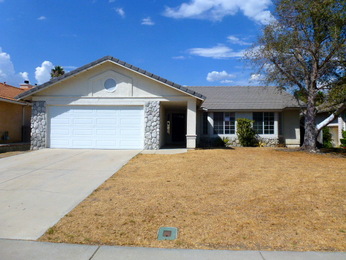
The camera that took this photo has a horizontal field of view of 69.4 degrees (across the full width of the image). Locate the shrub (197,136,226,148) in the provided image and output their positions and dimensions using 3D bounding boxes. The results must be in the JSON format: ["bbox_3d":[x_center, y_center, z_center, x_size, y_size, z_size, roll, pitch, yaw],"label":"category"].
[{"bbox_3d":[2.209,0.693,13.986,1.550,0.660,1.000,0,-1,3],"label":"shrub"}]

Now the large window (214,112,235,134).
[{"bbox_3d":[3.086,-0.383,14.956,1.310,1.330,0.100,0,-1,3],"label":"large window"}]

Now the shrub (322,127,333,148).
[{"bbox_3d":[9.745,0.482,15.760,0.630,1.370,0.650,0,-1,3],"label":"shrub"}]

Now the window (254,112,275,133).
[{"bbox_3d":[5.388,-0.379,14.824,1.270,1.320,0.100,0,-1,3],"label":"window"}]

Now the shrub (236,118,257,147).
[{"bbox_3d":[4.211,0.166,14.281,1.150,1.640,1.150,0,-1,3],"label":"shrub"}]

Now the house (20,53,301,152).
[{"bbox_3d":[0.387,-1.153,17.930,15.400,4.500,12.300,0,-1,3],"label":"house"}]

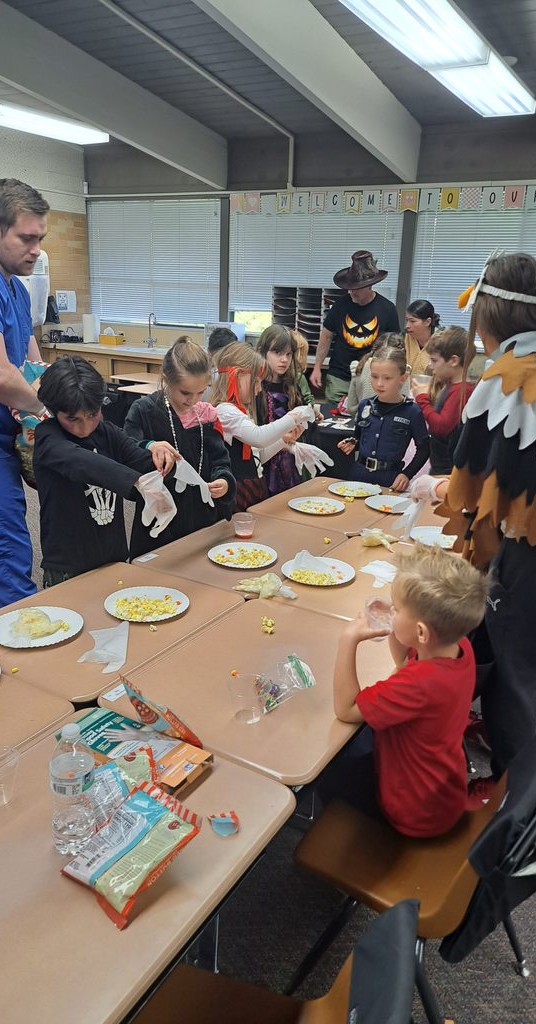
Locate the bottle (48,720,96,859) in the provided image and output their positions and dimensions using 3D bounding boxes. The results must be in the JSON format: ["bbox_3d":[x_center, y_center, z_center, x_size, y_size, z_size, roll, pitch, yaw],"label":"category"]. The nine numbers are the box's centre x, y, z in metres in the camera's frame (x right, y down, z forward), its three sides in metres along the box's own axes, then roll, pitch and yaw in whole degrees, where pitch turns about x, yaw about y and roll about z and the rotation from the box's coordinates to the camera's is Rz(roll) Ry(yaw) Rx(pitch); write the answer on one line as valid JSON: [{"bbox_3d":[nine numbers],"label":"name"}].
[{"bbox_3d":[-0.296,0.415,1.073,0.066,0.203,0.066,2,17,-1],"label":"bottle"}]

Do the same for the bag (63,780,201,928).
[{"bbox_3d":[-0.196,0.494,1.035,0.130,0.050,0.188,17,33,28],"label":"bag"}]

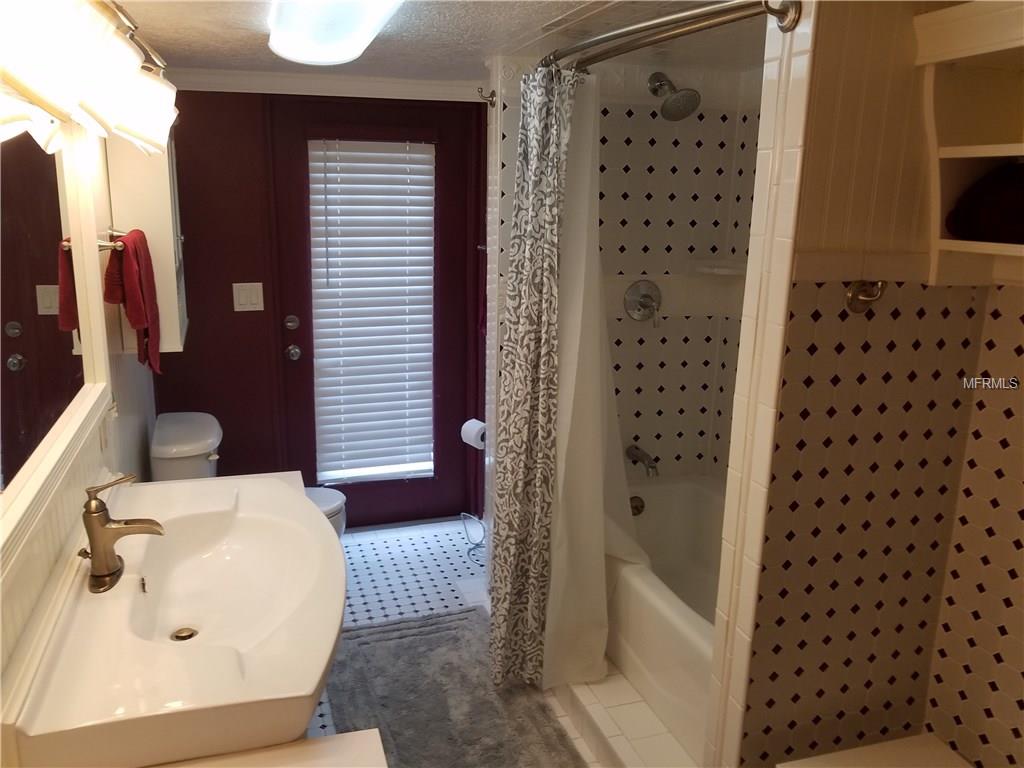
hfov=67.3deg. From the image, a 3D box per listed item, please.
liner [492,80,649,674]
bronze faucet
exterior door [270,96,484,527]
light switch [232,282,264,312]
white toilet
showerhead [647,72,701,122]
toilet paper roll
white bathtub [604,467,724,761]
[{"bbox_3d":[0.131,0.073,2.372,0.380,1.920,0.370,-4,14,-19],"label":"liner"},{"bbox_3d":[-0.764,0.276,1.504,0.155,0.207,0.145,-4,14,-19],"label":"bronze faucet"},{"bbox_3d":[-0.620,-0.273,3.674,0.940,2.030,0.060,-4,14,-19],"label":"exterior door"},{"bbox_3d":[-1.176,-0.386,3.432,0.122,0.121,0.012,-4,14,-19],"label":"light switch"},{"bbox_3d":[-1.042,0.522,3.122,0.735,0.735,0.460,-4,14,-19],"label":"white toilet"},{"bbox_3d":[0.579,-1.050,2.802,0.130,0.185,0.200,-4,14,-19],"label":"showerhead"},{"bbox_3d":[-0.153,0.229,3.460,0.100,0.108,0.108,12,17,41],"label":"toilet paper roll"},{"bbox_3d":[0.708,0.720,2.568,0.800,0.370,1.510,-4,14,-19],"label":"white bathtub"}]

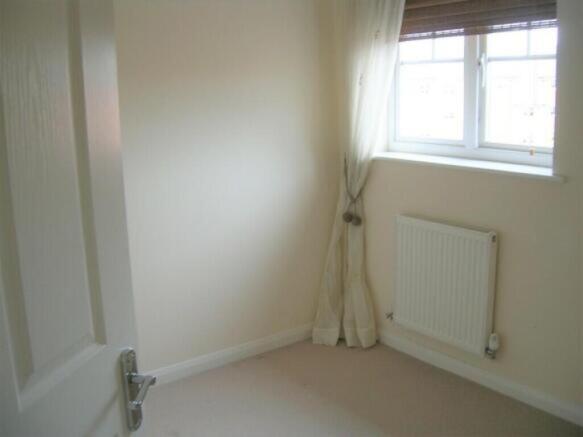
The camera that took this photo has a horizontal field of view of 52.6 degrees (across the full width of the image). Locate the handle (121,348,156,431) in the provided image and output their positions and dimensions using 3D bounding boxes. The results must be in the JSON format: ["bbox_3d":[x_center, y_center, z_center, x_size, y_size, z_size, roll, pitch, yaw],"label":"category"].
[{"bbox_3d":[-0.263,0.305,0.988,0.057,0.148,0.103,2,12,14],"label":"handle"}]

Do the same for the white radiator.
[{"bbox_3d":[0.767,0.322,2.994,0.068,0.600,0.590,-10,14,-36],"label":"white radiator"}]

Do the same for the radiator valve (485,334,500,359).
[{"bbox_3d":[0.965,0.606,2.799,0.045,0.110,0.055,-10,14,-36],"label":"radiator valve"}]

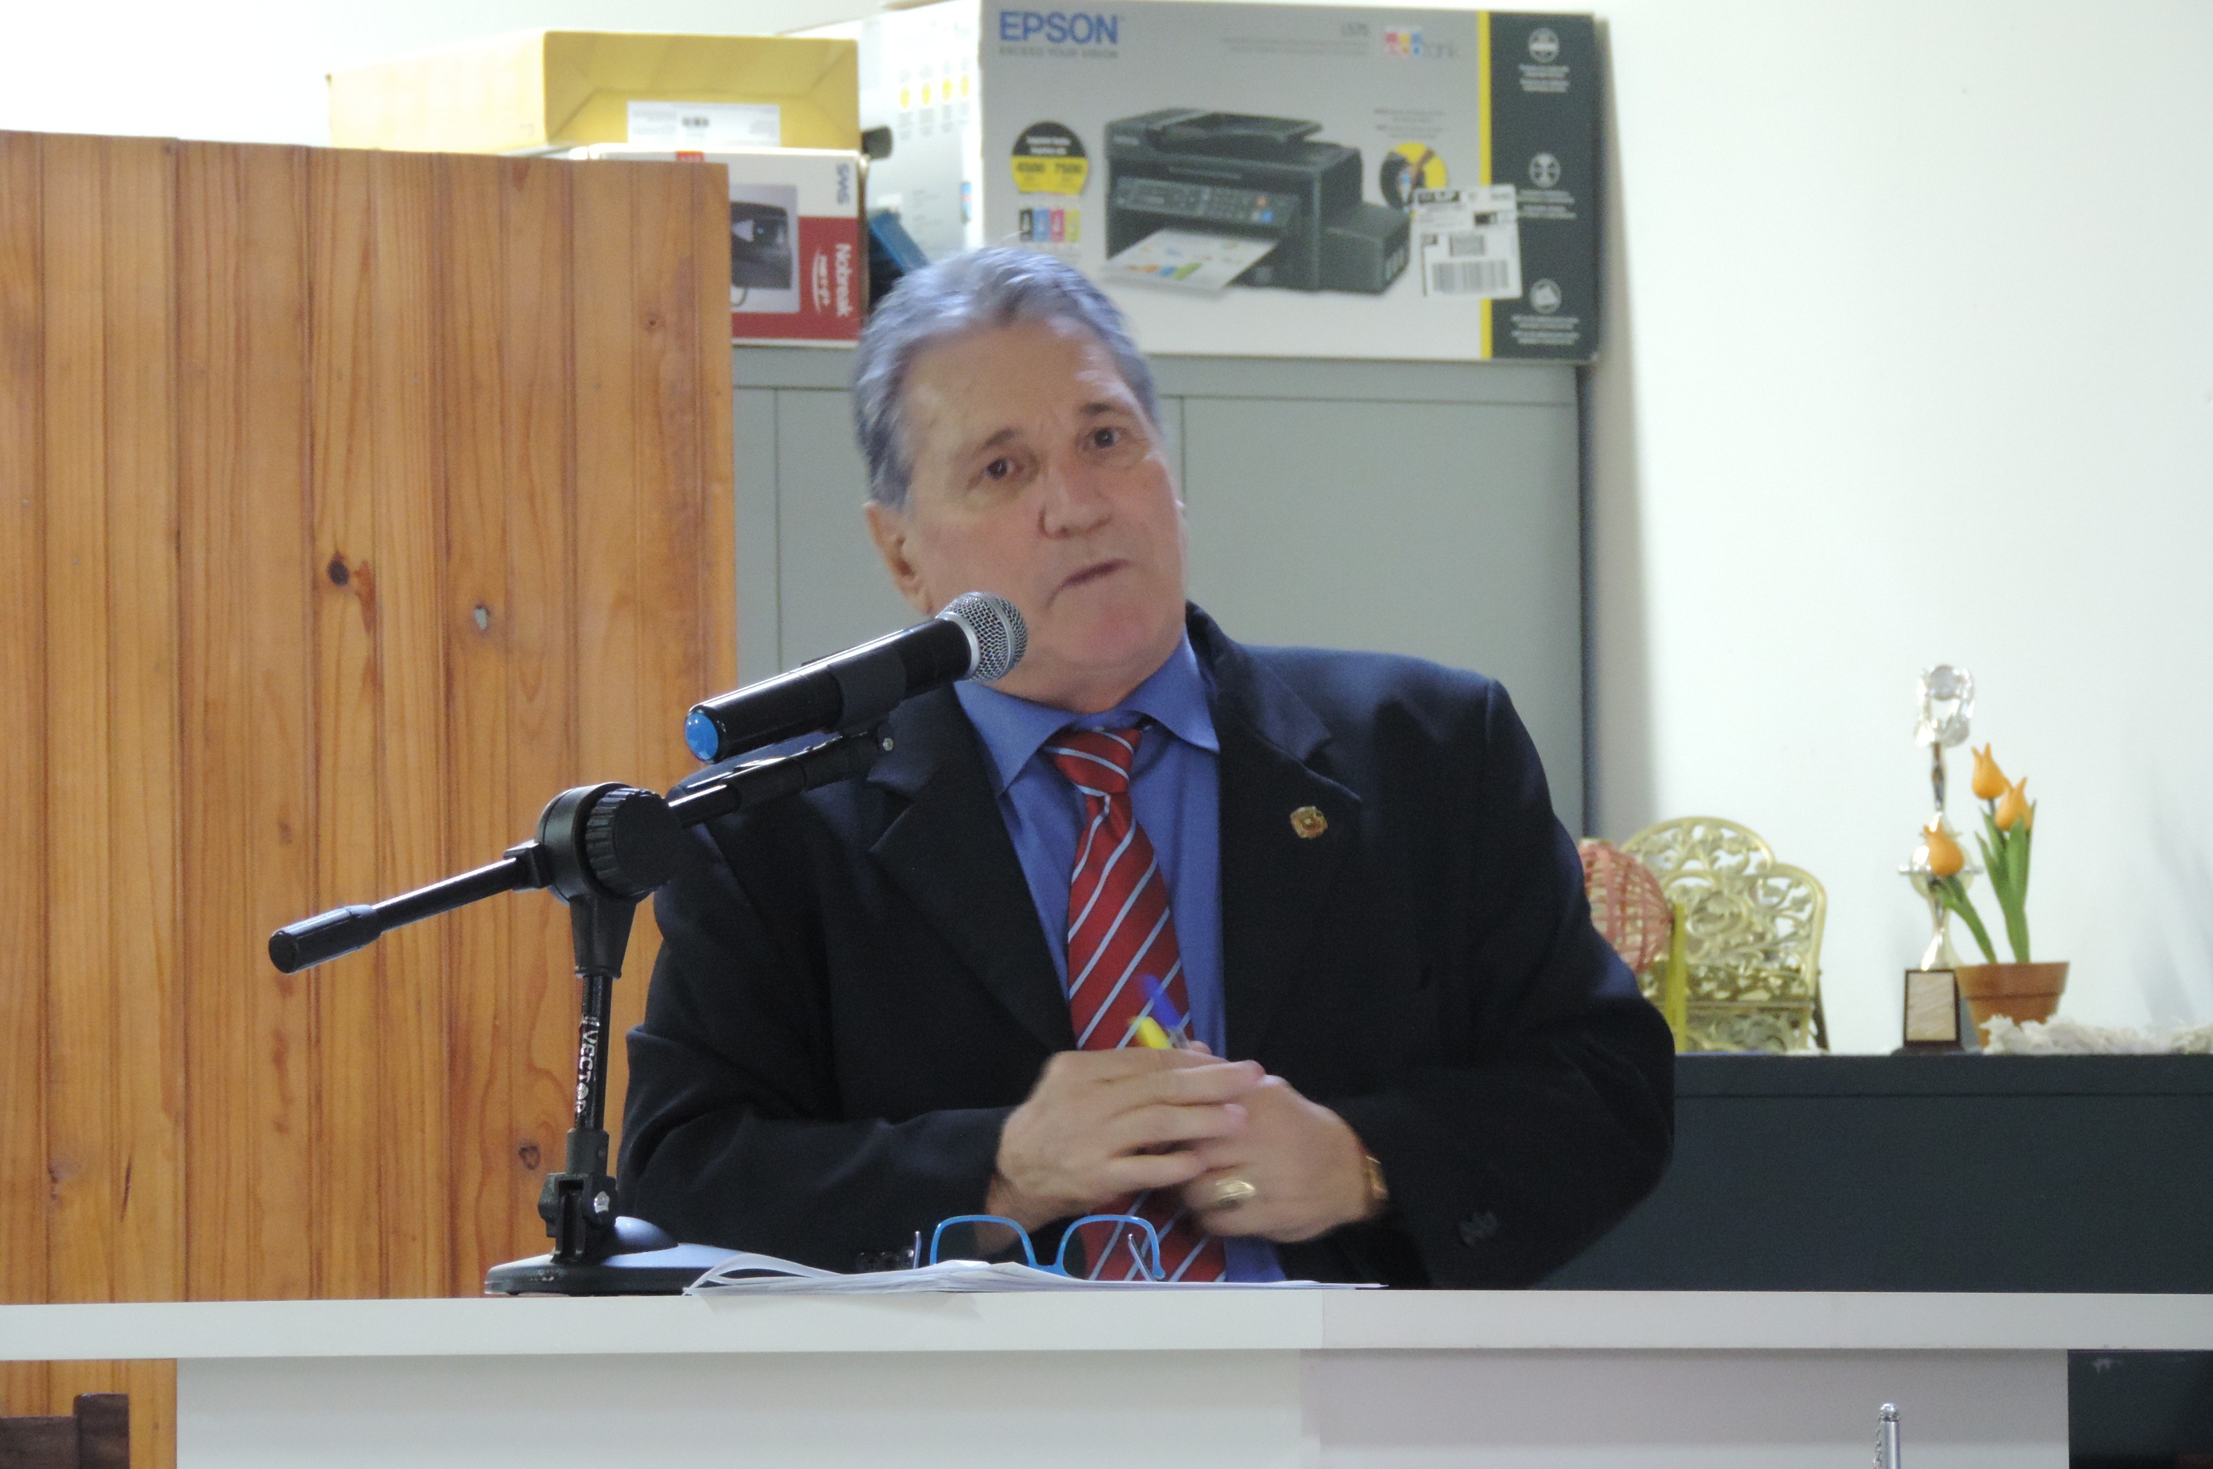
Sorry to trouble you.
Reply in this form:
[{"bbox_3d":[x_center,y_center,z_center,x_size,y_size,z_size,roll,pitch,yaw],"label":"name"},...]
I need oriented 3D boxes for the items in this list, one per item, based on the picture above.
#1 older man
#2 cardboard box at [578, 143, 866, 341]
[{"bbox_3d":[0.028,0.569,9.165,0.590,1.700,0.400,0,-2,-3],"label":"older man"},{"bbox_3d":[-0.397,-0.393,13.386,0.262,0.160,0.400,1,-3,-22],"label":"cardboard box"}]

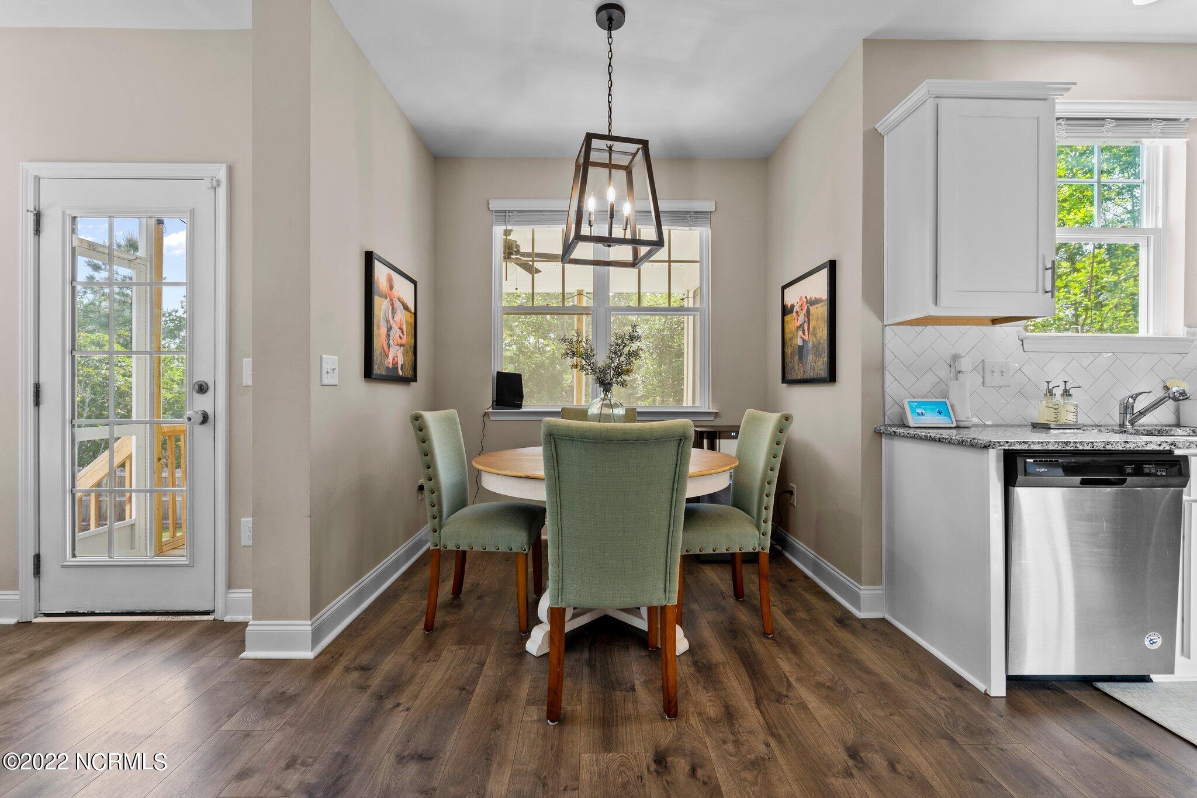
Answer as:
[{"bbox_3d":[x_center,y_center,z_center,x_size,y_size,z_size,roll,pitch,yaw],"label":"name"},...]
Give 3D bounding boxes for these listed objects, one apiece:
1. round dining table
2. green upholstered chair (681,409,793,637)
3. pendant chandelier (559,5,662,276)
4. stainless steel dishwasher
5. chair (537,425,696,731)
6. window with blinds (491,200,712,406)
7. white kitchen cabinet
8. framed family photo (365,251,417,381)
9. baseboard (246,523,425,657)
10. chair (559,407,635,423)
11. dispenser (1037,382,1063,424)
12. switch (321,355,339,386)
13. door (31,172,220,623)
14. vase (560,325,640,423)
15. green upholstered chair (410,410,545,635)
[{"bbox_3d":[0.036,0.658,2.233,1.220,0.762,1.220,0,0,0],"label":"round dining table"},{"bbox_3d":[0.535,0.543,2.206,0.555,0.975,0.470,0,1,-3],"label":"green upholstered chair"},{"bbox_3d":[0.050,-1.169,2.061,0.370,1.090,0.370,0,1,-13],"label":"pendant chandelier"},{"bbox_3d":[1.720,0.591,1.899,0.607,0.853,0.610,0,1,-1],"label":"stainless steel dishwasher"},{"bbox_3d":[0.052,0.547,1.706,0.470,0.975,0.555,0,1,-2],"label":"chair"},{"bbox_3d":[0.025,-0.668,3.399,1.600,1.475,0.110,0,0,-1],"label":"window with blinds"},{"bbox_3d":[1.634,-0.817,2.057,0.615,0.950,0.342,0,0,-1],"label":"white kitchen cabinet"},{"bbox_3d":[-1.154,-0.422,2.629,0.037,0.636,0.607,0,0,-1],"label":"framed family photo"},{"bbox_3d":[-1.286,0.954,2.594,0.310,0.146,1.510,0,1,-1],"label":"baseboard"},{"bbox_3d":[0.012,0.538,2.686,0.470,0.975,0.555,0,1,-1],"label":"chair"},{"bbox_3d":[2.044,0.018,2.101,0.076,0.190,0.090,0,0,-4],"label":"dispenser"},{"bbox_3d":[-1.156,-0.120,2.018,0.015,0.128,0.125,0,0,-1],"label":"switch"},{"bbox_3d":[-2.195,-0.007,2.190,0.806,2.015,0.055,0,1,-1],"label":"door"},{"bbox_3d":[0.016,-0.033,2.250,0.400,0.620,0.300,0,0,-1],"label":"vase"},{"bbox_3d":[-0.546,0.542,2.240,0.555,0.975,0.470,0,1,2],"label":"green upholstered chair"}]

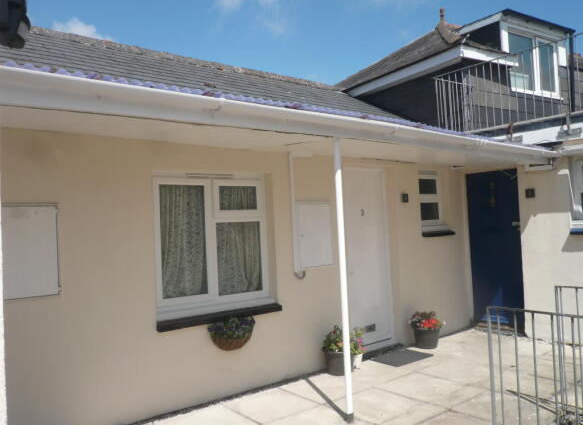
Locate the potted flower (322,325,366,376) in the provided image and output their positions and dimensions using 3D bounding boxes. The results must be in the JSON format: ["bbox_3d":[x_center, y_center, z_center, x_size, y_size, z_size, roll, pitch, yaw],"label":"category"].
[{"bbox_3d":[0.532,1.375,4.812,0.420,0.510,0.360,-2,-1,-32],"label":"potted flower"}]

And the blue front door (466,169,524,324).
[{"bbox_3d":[2.594,0.450,5.940,0.080,1.950,0.760,-2,-1,-32],"label":"blue front door"}]

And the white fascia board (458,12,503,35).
[{"bbox_3d":[3.147,-3.121,7.885,0.040,0.120,0.840,-2,-1,-32],"label":"white fascia board"}]

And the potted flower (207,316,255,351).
[{"bbox_3d":[-0.490,1.089,4.253,0.440,0.300,0.240,-2,-1,-32],"label":"potted flower"}]

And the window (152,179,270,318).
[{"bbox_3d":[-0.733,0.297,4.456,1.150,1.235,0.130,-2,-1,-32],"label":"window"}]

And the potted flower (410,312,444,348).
[{"bbox_3d":[1.576,1.362,5.482,0.380,0.420,0.360,-2,-1,0],"label":"potted flower"}]

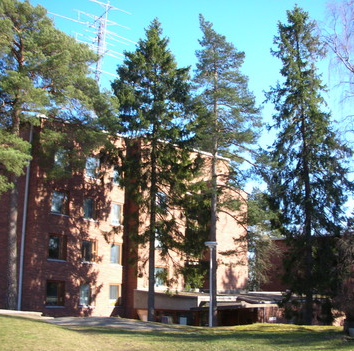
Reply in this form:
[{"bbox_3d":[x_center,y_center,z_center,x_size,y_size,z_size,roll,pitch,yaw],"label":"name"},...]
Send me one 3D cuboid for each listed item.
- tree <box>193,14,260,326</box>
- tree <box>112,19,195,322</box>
[{"bbox_3d":[2.383,-0.860,24.863,3.500,16.830,3.500,-1,-13,6],"label":"tree"},{"bbox_3d":[-1.375,-0.918,26.794,4.600,17.610,4.600,1,-13,-3],"label":"tree"}]

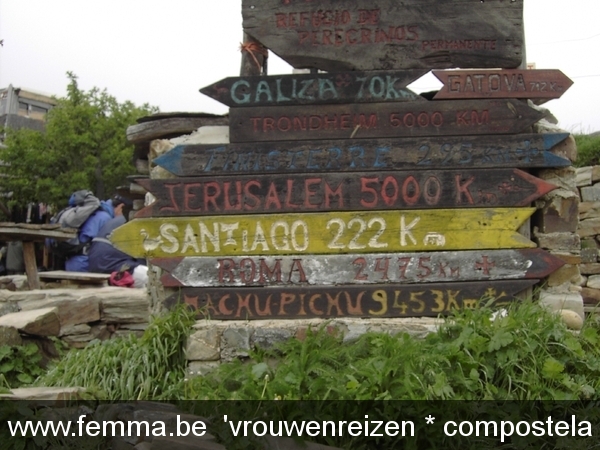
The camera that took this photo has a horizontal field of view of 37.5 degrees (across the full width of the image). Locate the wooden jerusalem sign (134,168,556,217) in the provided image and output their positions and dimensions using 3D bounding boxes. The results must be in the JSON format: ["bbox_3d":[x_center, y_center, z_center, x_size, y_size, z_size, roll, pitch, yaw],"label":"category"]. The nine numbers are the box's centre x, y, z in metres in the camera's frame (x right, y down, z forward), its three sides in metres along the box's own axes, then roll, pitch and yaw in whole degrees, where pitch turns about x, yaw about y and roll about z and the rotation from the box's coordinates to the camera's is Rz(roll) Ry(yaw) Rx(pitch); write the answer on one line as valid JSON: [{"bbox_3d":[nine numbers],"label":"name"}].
[{"bbox_3d":[0.238,-0.164,4.519,2.155,0.191,0.040,-2,0,-2],"label":"wooden jerusalem sign"}]

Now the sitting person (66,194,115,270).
[{"bbox_3d":[-1.754,0.105,7.400,0.450,0.600,0.480,-1,0,-12],"label":"sitting person"}]

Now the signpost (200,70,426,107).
[{"bbox_3d":[0.069,-0.697,4.512,1.165,0.155,0.040,-2,0,-3],"label":"signpost"}]

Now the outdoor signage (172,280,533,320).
[{"bbox_3d":[0.263,0.384,4.520,1.921,0.158,0.040,-1,0,-2],"label":"outdoor signage"}]

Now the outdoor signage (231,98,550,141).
[{"bbox_3d":[0.448,-0.530,4.528,1.613,0.176,0.040,-2,0,-3],"label":"outdoor signage"}]

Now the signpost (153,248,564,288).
[{"bbox_3d":[0.299,0.217,4.522,2.105,0.153,0.040,-1,0,-2],"label":"signpost"}]

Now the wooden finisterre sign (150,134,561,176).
[{"bbox_3d":[0.315,-0.356,4.522,2.136,0.166,0.040,-2,0,-2],"label":"wooden finisterre sign"}]

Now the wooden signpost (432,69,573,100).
[{"bbox_3d":[1.048,-0.724,4.554,0.729,0.149,0.040,0,0,-2],"label":"wooden signpost"}]

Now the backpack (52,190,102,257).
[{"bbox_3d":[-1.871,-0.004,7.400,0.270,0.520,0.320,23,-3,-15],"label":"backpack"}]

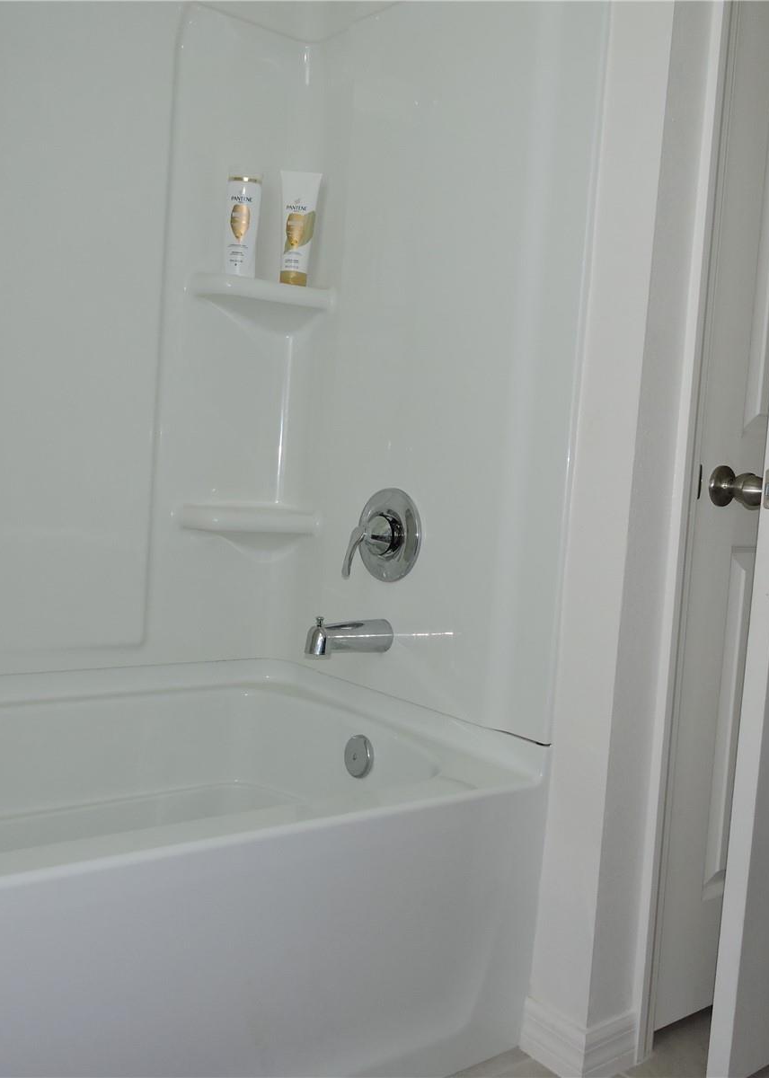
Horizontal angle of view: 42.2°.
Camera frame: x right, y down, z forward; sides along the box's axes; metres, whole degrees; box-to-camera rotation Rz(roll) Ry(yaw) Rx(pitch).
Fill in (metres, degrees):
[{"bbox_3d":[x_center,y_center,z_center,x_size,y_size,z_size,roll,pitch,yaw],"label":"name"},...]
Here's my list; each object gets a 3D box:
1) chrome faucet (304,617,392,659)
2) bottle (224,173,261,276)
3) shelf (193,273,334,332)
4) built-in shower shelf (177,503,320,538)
[{"bbox_3d":[-0.065,0.177,1.812,0.162,0.074,0.058,2,4,-39],"label":"chrome faucet"},{"bbox_3d":[-0.283,-0.620,1.981,0.065,0.203,0.041,4,3,4],"label":"bottle"},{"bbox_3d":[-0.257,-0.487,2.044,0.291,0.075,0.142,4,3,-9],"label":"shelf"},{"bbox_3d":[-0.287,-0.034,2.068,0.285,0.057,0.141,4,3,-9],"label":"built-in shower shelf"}]

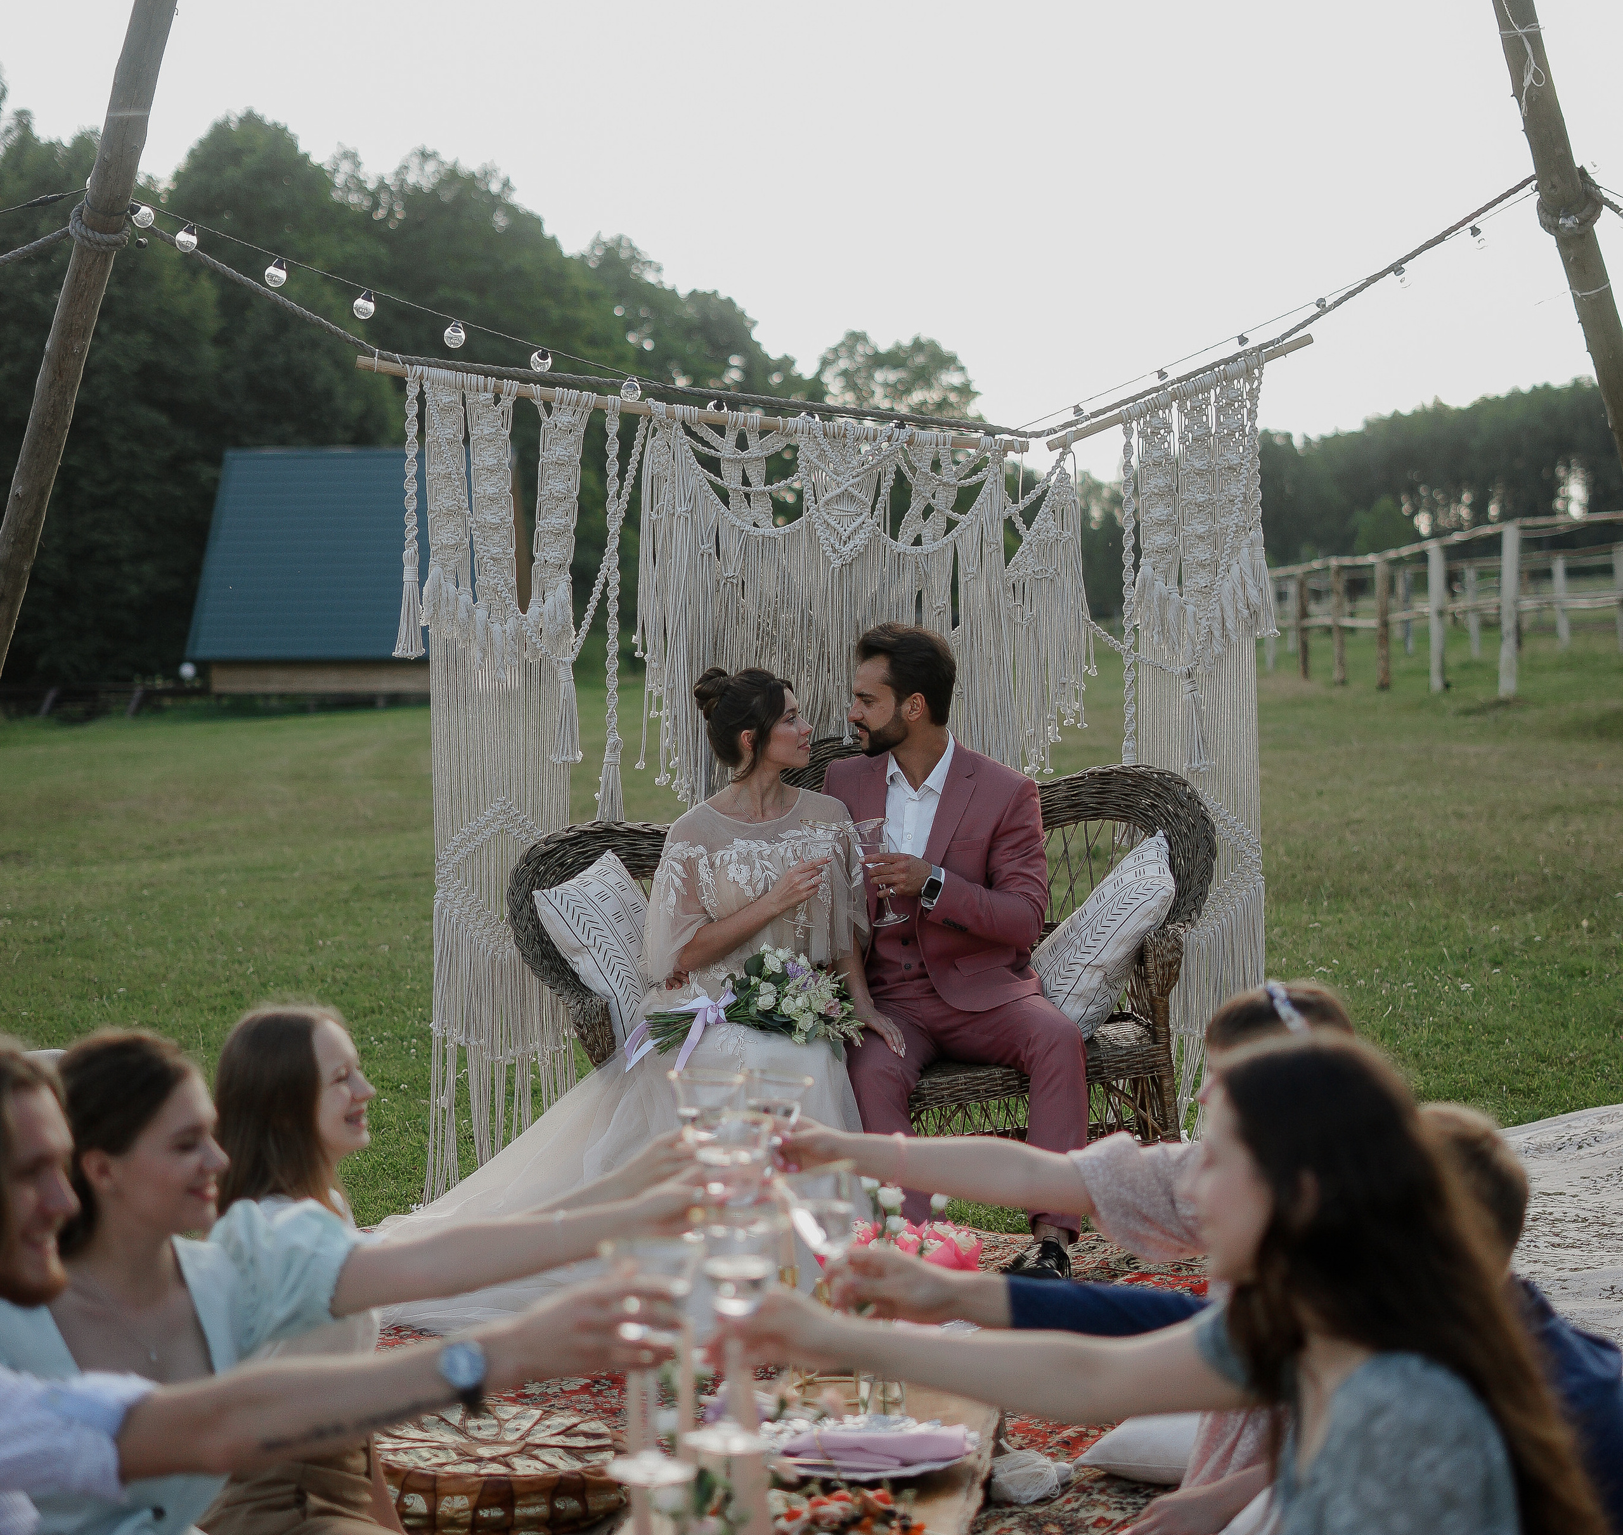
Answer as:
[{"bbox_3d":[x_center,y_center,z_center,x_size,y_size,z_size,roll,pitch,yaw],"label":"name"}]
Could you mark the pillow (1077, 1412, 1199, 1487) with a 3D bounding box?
[{"bbox_3d":[0.635,1.021,5.377,0.440,0.130,0.430,0,5,0],"label":"pillow"}]

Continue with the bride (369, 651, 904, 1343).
[{"bbox_3d":[-0.335,0.394,6.651,0.950,1.170,0.980,-1,5,-11],"label":"bride"}]

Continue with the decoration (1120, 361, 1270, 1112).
[{"bbox_3d":[0.850,0.021,7.374,0.360,1.840,0.100,1,5,9],"label":"decoration"}]

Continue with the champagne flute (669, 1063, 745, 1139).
[{"bbox_3d":[-0.120,0.455,3.848,0.083,0.207,0.083,0,5,0],"label":"champagne flute"}]

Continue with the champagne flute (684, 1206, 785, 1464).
[{"bbox_3d":[-0.070,0.502,3.029,0.083,0.207,0.083,4,4,0],"label":"champagne flute"}]

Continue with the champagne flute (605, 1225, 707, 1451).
[{"bbox_3d":[-0.136,0.507,2.929,0.083,0.207,0.083,0,5,0],"label":"champagne flute"}]

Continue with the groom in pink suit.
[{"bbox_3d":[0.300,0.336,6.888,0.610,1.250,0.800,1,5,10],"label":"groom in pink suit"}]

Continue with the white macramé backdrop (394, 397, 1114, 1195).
[{"bbox_3d":[-0.140,0.032,7.245,1.530,1.800,0.140,0,5,-5],"label":"white macramé backdrop"}]

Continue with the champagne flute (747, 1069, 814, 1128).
[{"bbox_3d":[-0.035,0.451,3.897,0.083,0.207,0.083,0,5,0],"label":"champagne flute"}]

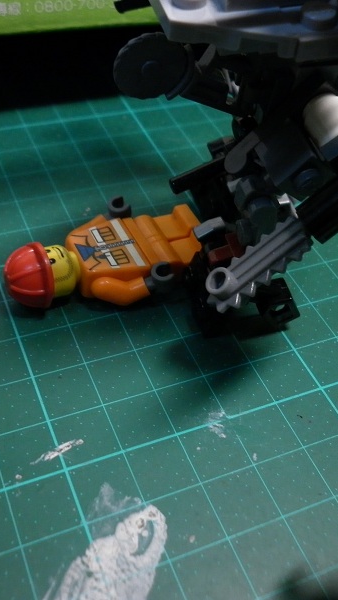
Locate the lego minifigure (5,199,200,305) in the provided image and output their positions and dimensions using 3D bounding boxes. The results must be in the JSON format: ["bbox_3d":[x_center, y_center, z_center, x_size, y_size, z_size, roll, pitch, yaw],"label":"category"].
[{"bbox_3d":[-0.012,-0.008,0.134,0.042,0.013,0.025,-14,50,-23],"label":"lego minifigure"}]

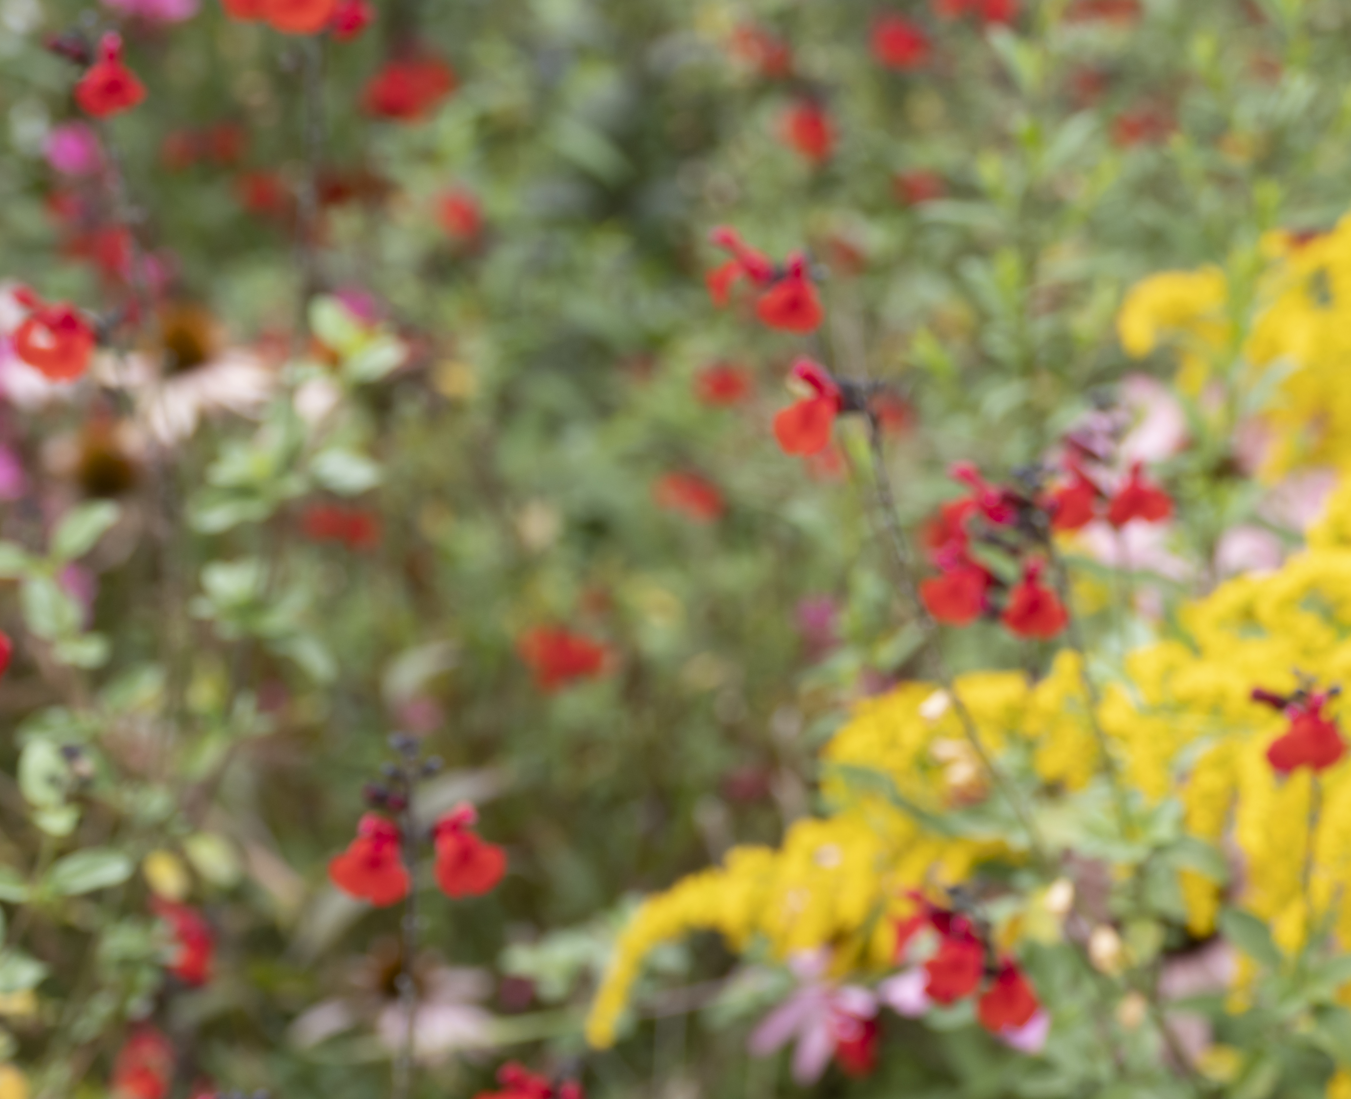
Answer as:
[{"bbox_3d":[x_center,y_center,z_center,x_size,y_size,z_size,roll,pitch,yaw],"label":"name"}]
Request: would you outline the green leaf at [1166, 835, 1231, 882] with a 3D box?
[{"bbox_3d":[0.167,0.099,1.220,0.021,0.007,0.014,21,38,8],"label":"green leaf"}]

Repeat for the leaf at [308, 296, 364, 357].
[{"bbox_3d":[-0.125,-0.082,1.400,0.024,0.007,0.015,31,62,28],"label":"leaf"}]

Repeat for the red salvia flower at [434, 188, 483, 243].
[{"bbox_3d":[-0.094,-0.146,1.653,0.019,0.021,0.018,0,20,0],"label":"red salvia flower"}]

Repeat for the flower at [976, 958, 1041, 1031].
[{"bbox_3d":[0.101,0.135,1.153,0.019,0.022,0.019,-3,20,-8],"label":"flower"}]

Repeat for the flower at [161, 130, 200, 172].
[{"bbox_3d":[-0.247,-0.199,1.900,0.019,0.021,0.020,3,14,11],"label":"flower"}]

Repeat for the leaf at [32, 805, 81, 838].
[{"bbox_3d":[-0.198,0.087,1.220,0.016,0.009,0.012,-3,14,-11],"label":"leaf"}]

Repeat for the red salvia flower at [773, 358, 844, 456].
[{"bbox_3d":[0.039,-0.042,1.123,0.020,0.027,0.019,-16,26,-38],"label":"red salvia flower"}]

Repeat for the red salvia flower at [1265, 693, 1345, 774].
[{"bbox_3d":[0.193,0.056,1.170,0.025,0.026,0.024,1,14,3],"label":"red salvia flower"}]

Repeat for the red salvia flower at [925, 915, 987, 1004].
[{"bbox_3d":[0.088,0.129,1.200,0.019,0.025,0.023,5,21,14],"label":"red salvia flower"}]

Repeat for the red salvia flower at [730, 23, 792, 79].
[{"bbox_3d":[0.043,-0.249,1.900,0.024,0.025,0.022,6,15,22],"label":"red salvia flower"}]

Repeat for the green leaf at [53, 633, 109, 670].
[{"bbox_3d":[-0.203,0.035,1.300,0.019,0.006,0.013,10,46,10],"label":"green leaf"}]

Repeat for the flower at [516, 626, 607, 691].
[{"bbox_3d":[-0.044,0.043,1.500,0.026,0.023,0.022,-16,25,-37],"label":"flower"}]

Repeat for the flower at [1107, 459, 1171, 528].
[{"bbox_3d":[0.142,-0.017,1.163,0.020,0.021,0.018,-3,20,-9],"label":"flower"}]

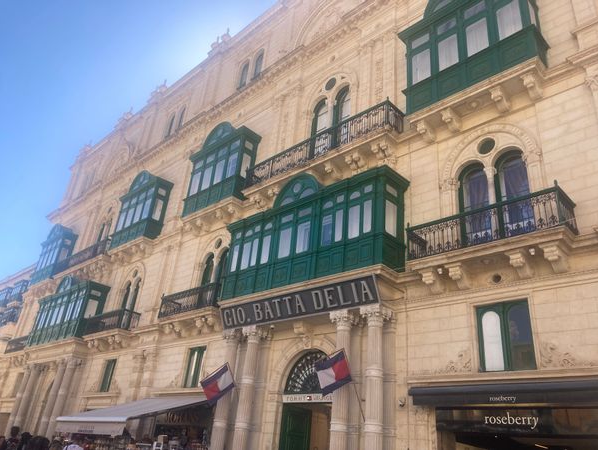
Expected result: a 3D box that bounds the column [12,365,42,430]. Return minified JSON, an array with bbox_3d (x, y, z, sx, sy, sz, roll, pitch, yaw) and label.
[{"bbox_3d":[-16.509,10.585,29.231,0.585,4.411,0.585,-19,-36,40],"label":"column"}]

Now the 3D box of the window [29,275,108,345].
[{"bbox_3d":[-14.629,5.402,30.566,7.839,4.364,1.310,-19,-36,40],"label":"window"}]

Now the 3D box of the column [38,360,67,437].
[{"bbox_3d":[-13.794,10.284,26.776,0.575,5.410,0.575,-19,-34,41],"label":"column"}]

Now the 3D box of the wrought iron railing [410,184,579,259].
[{"bbox_3d":[4.676,0.241,12.251,3.956,0.978,1.012,-19,-34,41],"label":"wrought iron railing"}]

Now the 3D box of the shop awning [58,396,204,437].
[{"bbox_3d":[-6.345,7.240,18.572,4.715,1.483,3.393,-19,-34,41],"label":"shop awning"}]

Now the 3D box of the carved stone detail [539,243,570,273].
[{"bbox_3d":[5.848,0.740,11.080,0.356,0.552,0.690,-19,-36,40],"label":"carved stone detail"}]

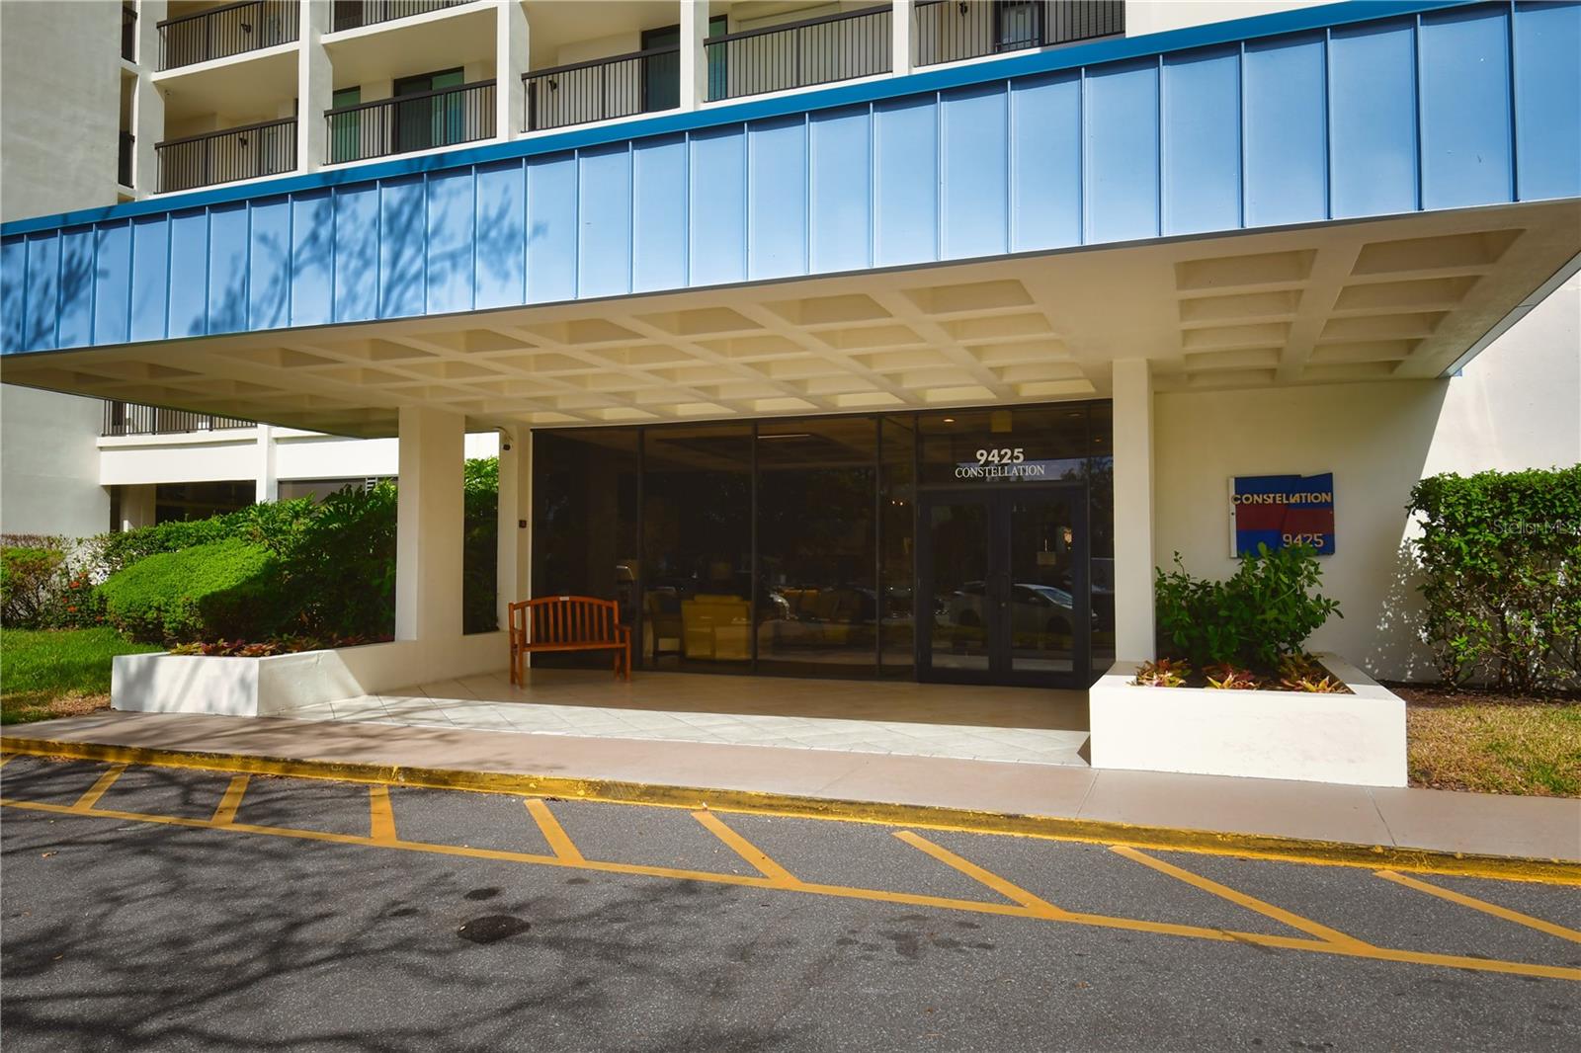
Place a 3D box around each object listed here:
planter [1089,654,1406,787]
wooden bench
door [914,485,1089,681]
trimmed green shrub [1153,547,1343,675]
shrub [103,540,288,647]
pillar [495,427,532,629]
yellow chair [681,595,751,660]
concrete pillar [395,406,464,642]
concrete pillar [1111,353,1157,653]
[{"bbox_3d":[3.551,1.388,8.776,1.838,0.517,3.981,-1,-2,21],"label":"planter"},{"bbox_3d":[-2.437,1.264,12.174,1.245,0.946,0.540,1,-2,-26],"label":"wooden bench"},{"bbox_3d":[2.252,0.623,11.727,1.792,2.129,0.100,-1,-2,21],"label":"door"},{"bbox_3d":[3.809,0.652,9.285,1.502,1.025,1.400,-1,-2,21],"label":"trimmed green shrub"},{"bbox_3d":[-7.594,0.812,13.900,2.000,1.280,1.900,1,-3,-29],"label":"shrub"},{"bbox_3d":[-3.439,0.053,13.775,0.274,2.562,0.330,-1,-2,21],"label":"pillar"},{"bbox_3d":[-0.905,1.396,15.409,0.960,0.880,0.860,-1,-2,17],"label":"yellow chair"},{"bbox_3d":[-4.017,-0.005,12.281,0.293,2.562,0.777,-1,-2,21],"label":"concrete pillar"},{"bbox_3d":[2.985,-0.118,9.510,0.300,2.551,0.680,-1,-2,21],"label":"concrete pillar"}]

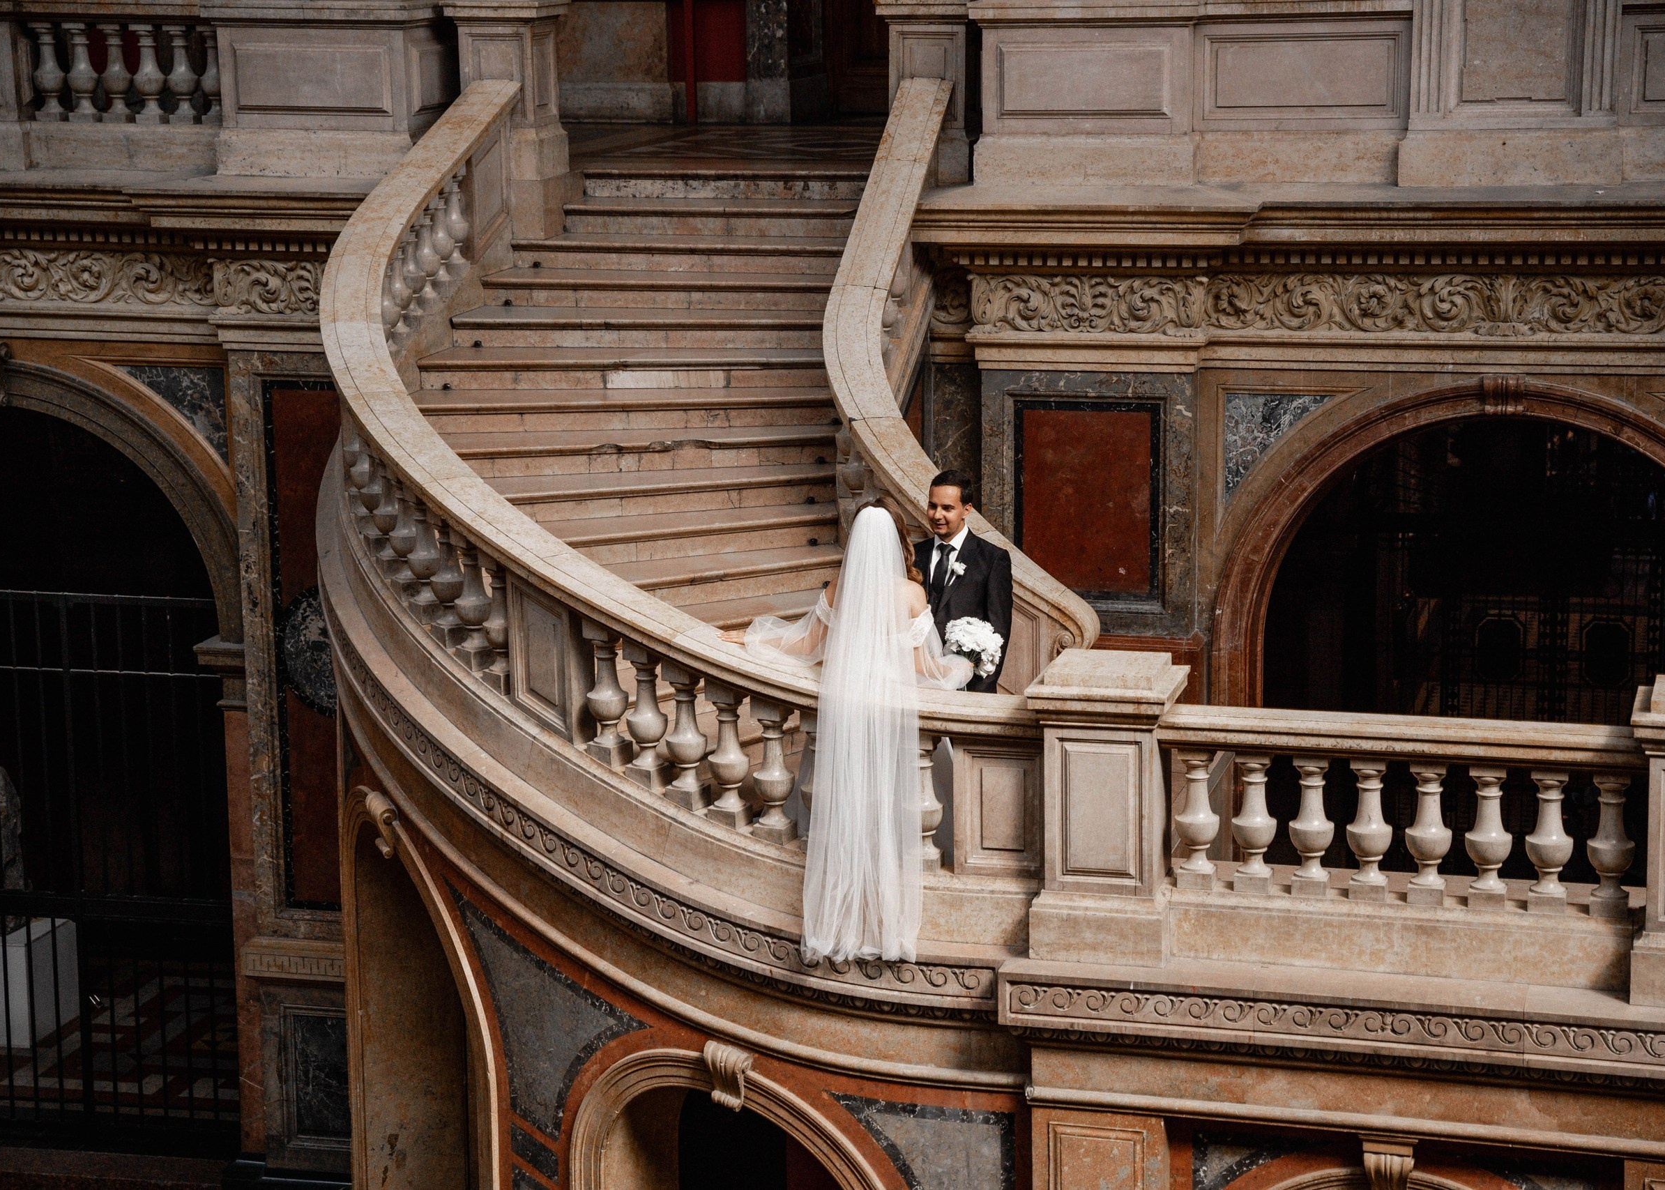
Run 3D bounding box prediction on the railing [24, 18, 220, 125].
[{"bbox_3d":[-3.851,-2.839,18.885,1.074,0.543,0.200,2,12,15],"label":"railing"}]

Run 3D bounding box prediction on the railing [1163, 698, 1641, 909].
[{"bbox_3d":[2.006,0.757,12.340,1.651,0.614,0.300,2,12,15],"label":"railing"}]

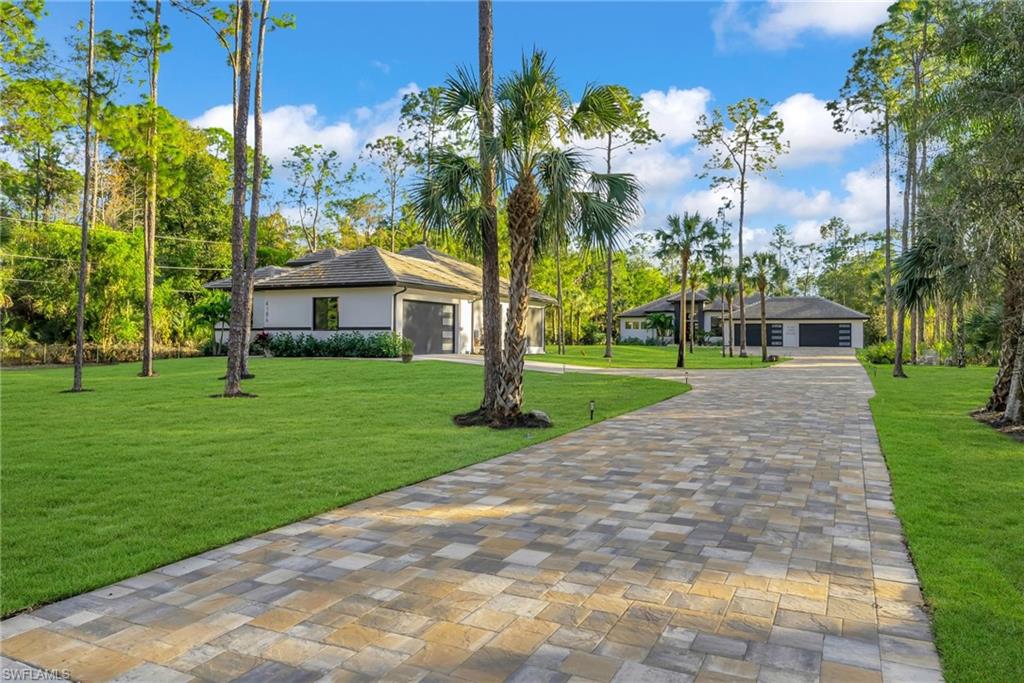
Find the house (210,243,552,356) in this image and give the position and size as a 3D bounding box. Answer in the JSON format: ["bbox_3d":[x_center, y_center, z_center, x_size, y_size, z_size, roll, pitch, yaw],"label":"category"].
[{"bbox_3d":[-6.700,-2.660,39.600,12.800,6.700,19.300,0,0,24],"label":"house"}]

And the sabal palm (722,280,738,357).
[{"bbox_3d":[15.523,-1.616,48.500,1.400,5.430,1.400,0,0,0],"label":"sabal palm"}]

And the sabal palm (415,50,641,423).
[{"bbox_3d":[0.291,-1.987,12.800,4.100,6.940,4.100,0,0,0],"label":"sabal palm"}]

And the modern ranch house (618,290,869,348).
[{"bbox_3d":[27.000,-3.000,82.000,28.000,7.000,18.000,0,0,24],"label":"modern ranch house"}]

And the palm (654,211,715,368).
[{"bbox_3d":[8.338,-2.489,33.000,2.900,7.490,2.900,0,0,0],"label":"palm"}]

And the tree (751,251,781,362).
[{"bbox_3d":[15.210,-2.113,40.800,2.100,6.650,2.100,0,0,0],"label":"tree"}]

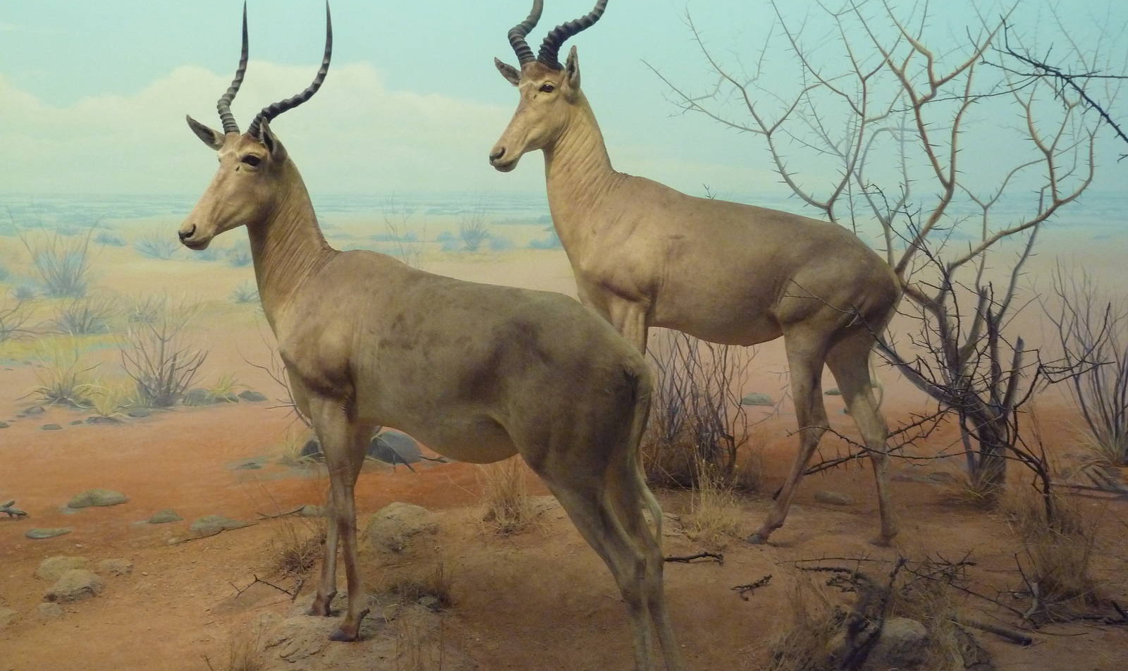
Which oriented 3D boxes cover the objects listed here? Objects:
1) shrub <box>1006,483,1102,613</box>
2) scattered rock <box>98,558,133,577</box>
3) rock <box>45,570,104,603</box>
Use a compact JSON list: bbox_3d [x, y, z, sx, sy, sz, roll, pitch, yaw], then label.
[{"bbox_3d":[1.508,0.660,4.050,0.280,0.360,0.260,0,6,0],"label":"shrub"},{"bbox_3d":[-1.403,0.726,4.080,0.110,0.043,0.080,0,6,0],"label":"scattered rock"},{"bbox_3d":[-1.501,0.768,4.000,0.175,0.085,0.150,0,7,0],"label":"rock"}]

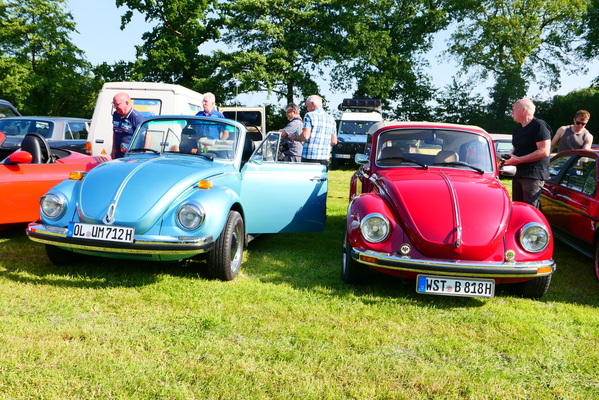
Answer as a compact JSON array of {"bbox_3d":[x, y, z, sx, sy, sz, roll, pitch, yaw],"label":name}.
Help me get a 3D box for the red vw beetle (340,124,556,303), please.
[{"bbox_3d":[1.376,-0.136,5.281,1.585,1.500,4.080,4,9,7],"label":"red vw beetle"}]

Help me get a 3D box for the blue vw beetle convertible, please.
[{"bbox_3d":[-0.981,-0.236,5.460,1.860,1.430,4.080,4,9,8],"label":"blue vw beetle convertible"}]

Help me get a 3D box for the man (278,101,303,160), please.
[{"bbox_3d":[-0.131,-0.556,7.000,0.450,1.660,0.480,2,9,-7],"label":"man"}]

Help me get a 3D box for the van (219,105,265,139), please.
[{"bbox_3d":[-2.181,-2.636,18.800,1.800,1.950,4.400,2,9,-3],"label":"van"}]

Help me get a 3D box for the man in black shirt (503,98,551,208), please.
[{"bbox_3d":[2.503,-0.216,5.300,0.450,1.760,0.520,-2,10,-28],"label":"man in black shirt"}]

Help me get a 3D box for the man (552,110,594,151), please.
[{"bbox_3d":[3.494,-0.288,6.200,0.520,1.720,0.400,6,9,22],"label":"man"}]

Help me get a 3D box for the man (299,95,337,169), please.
[{"bbox_3d":[0.246,-0.536,6.600,0.500,1.780,0.380,-2,10,-28],"label":"man"}]

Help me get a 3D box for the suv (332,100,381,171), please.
[{"bbox_3d":[2.415,-2.433,17.800,1.850,2.300,4.500,5,9,12],"label":"suv"}]

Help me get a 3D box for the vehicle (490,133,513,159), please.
[{"bbox_3d":[7.697,-1.631,17.200,1.680,1.400,4.100,4,9,8],"label":"vehicle"}]

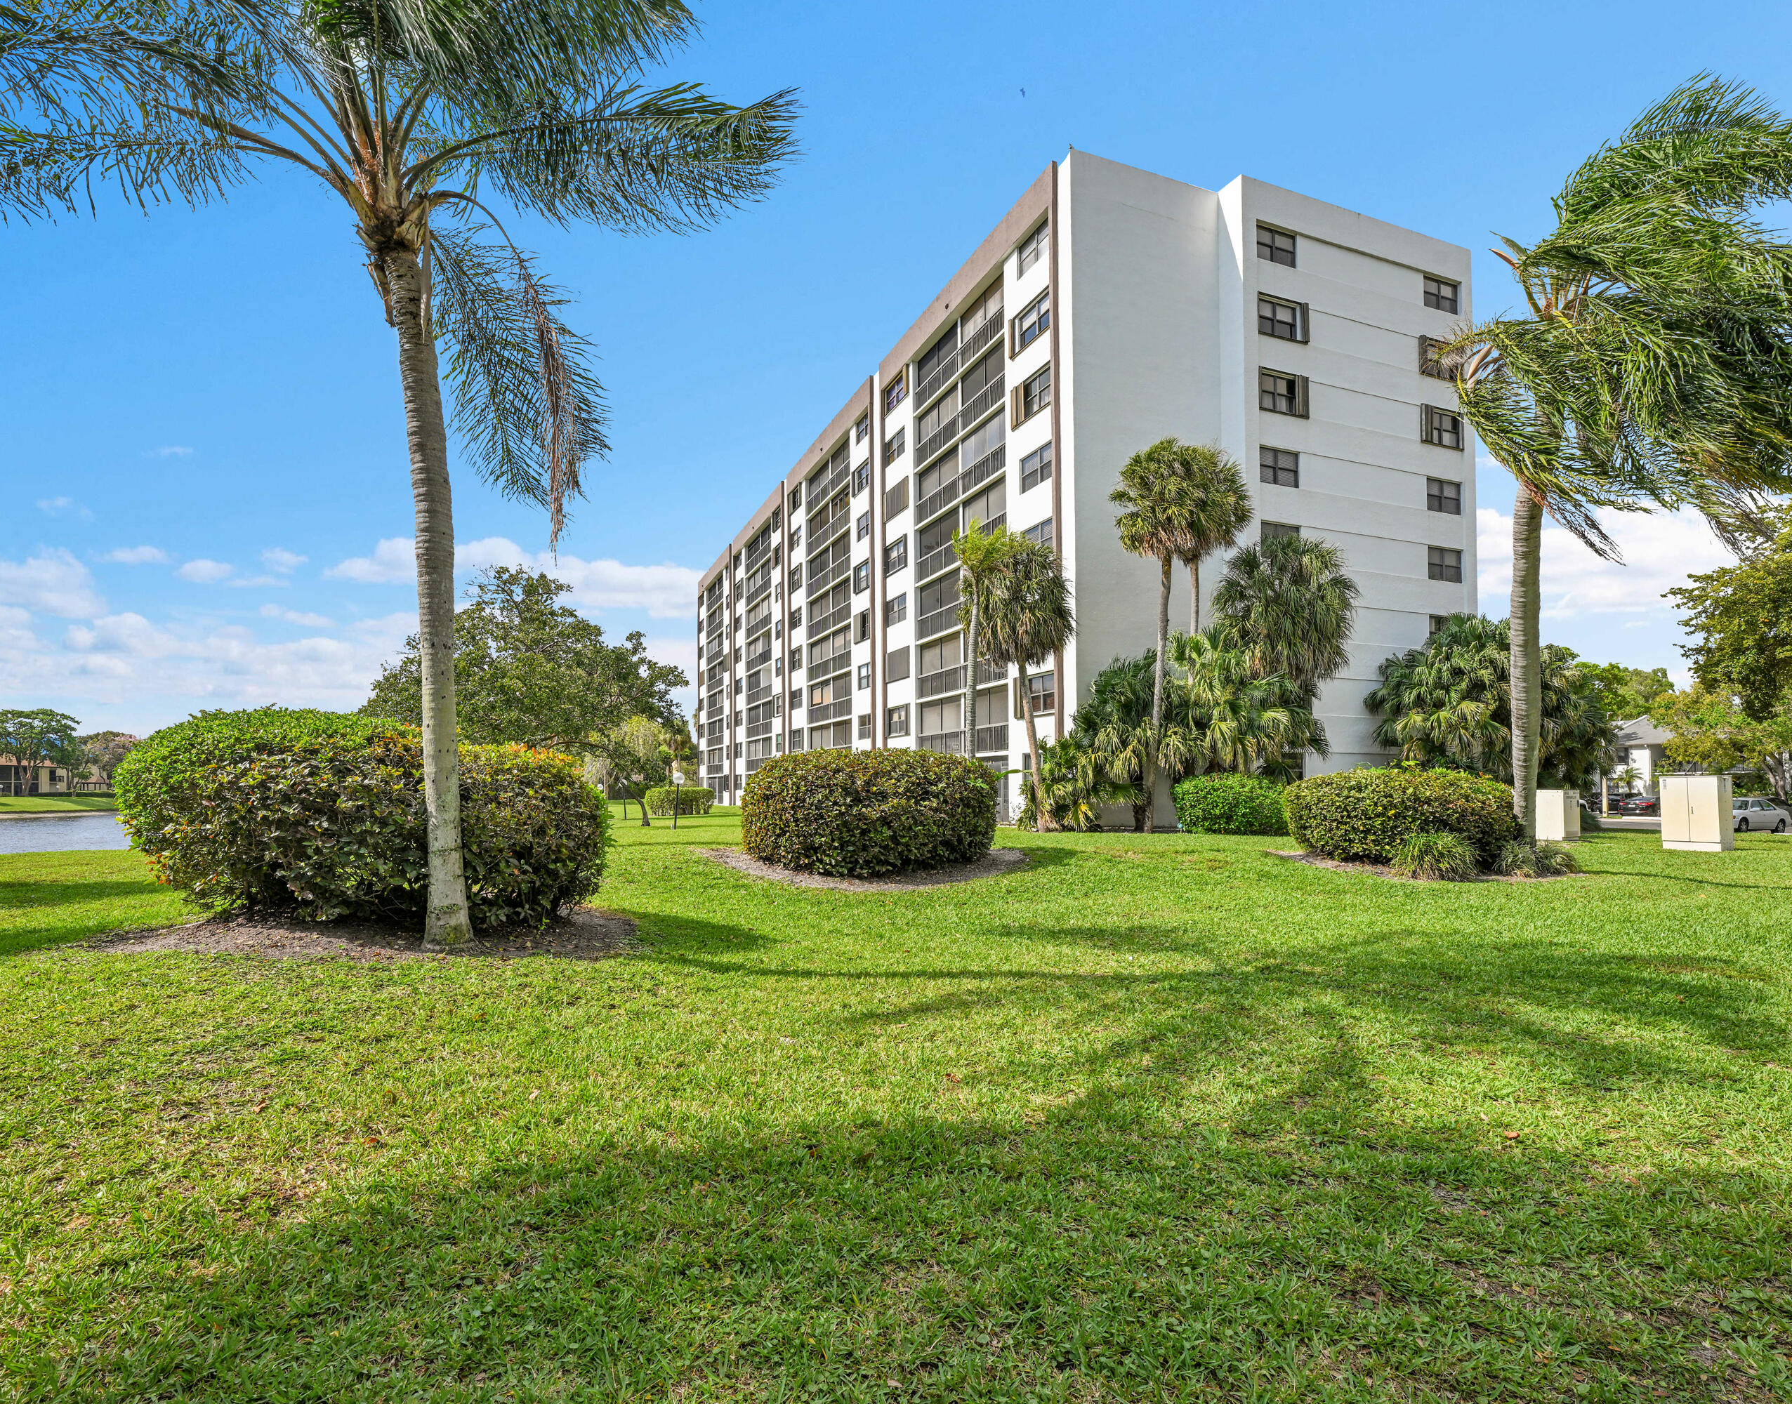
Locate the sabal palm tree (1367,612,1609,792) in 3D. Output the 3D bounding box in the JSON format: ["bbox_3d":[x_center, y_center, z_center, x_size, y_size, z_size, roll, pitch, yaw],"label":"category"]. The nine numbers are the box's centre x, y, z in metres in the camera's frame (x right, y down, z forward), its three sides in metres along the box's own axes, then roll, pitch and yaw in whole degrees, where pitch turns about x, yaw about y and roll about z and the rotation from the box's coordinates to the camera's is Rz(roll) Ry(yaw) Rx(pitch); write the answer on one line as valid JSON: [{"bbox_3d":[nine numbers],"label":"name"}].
[{"bbox_3d":[20.700,0.850,29.000,7.000,7.200,6.200,-4,-7,36],"label":"sabal palm tree"}]

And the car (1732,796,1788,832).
[{"bbox_3d":[35.600,4.820,34.700,4.700,1.410,1.780,1,-4,-22],"label":"car"}]

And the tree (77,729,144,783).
[{"bbox_3d":[-131.000,9.900,137.000,10.500,10.500,10.000,4,-6,-44],"label":"tree"}]

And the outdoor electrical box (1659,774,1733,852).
[{"bbox_3d":[16.750,2.320,17.130,0.530,1.530,0.930,3,-6,-25],"label":"outdoor electrical box"}]

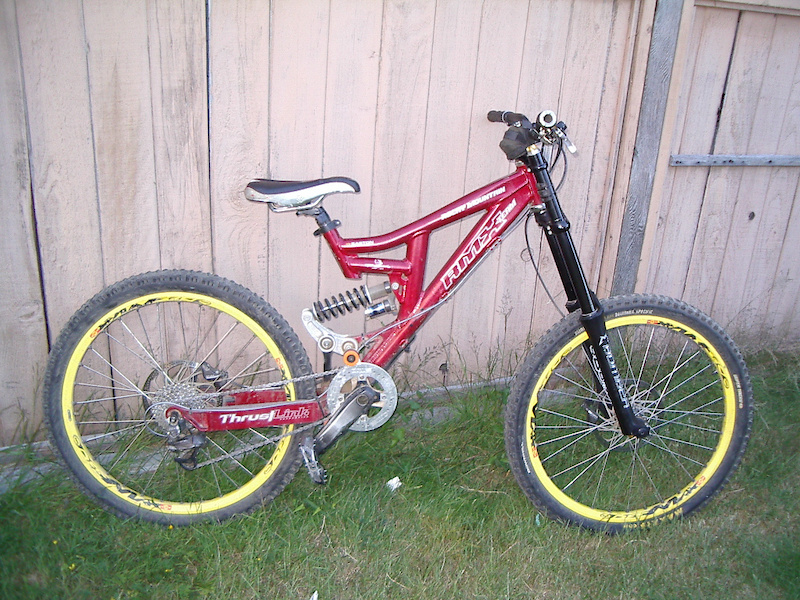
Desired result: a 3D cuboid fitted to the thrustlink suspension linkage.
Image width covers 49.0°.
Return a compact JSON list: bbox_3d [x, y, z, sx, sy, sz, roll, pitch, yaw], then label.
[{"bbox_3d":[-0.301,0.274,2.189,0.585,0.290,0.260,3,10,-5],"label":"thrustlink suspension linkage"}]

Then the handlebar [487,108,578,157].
[{"bbox_3d":[0.323,-0.402,2.150,0.145,0.140,0.720,3,10,-5],"label":"handlebar"}]

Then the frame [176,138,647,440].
[{"bbox_3d":[0.048,-0.040,2.192,1.190,0.730,0.200,3,10,-5],"label":"frame"}]

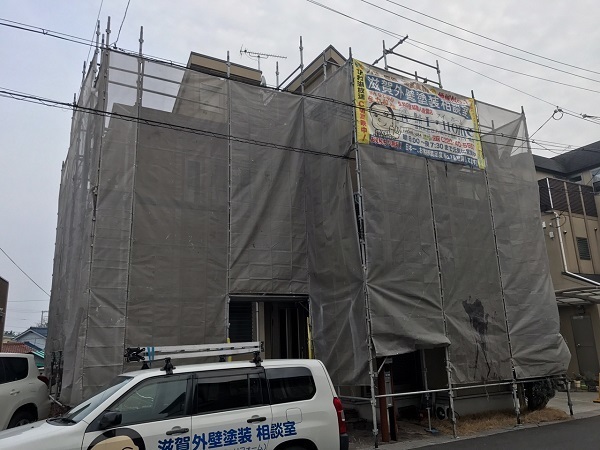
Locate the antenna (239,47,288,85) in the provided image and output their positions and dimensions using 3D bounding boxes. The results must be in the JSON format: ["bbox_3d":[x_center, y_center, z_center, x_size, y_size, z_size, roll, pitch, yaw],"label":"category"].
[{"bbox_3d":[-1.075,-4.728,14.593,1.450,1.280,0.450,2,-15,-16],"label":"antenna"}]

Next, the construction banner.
[{"bbox_3d":[2.633,-2.288,10.429,3.520,1.780,0.060,6,-16,-29],"label":"construction banner"}]

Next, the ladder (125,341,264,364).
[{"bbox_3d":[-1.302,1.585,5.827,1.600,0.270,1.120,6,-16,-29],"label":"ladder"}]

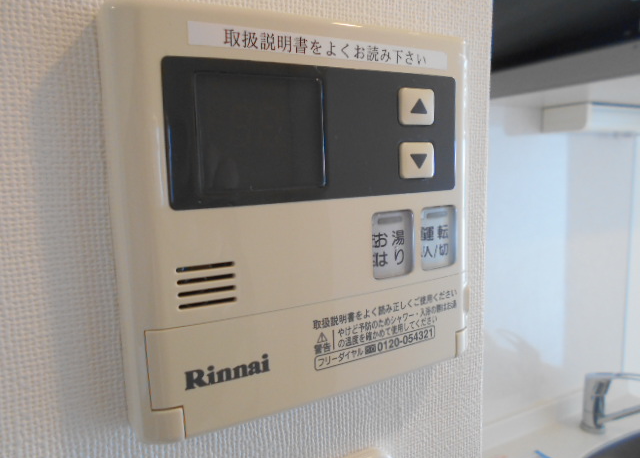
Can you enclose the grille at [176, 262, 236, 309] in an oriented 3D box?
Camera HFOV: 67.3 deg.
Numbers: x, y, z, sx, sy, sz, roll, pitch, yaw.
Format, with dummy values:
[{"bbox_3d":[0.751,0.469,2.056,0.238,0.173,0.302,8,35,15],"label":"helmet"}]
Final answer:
[{"bbox_3d":[-0.033,0.016,0.139,0.017,0.012,0.004,-6,10,-29],"label":"grille"}]

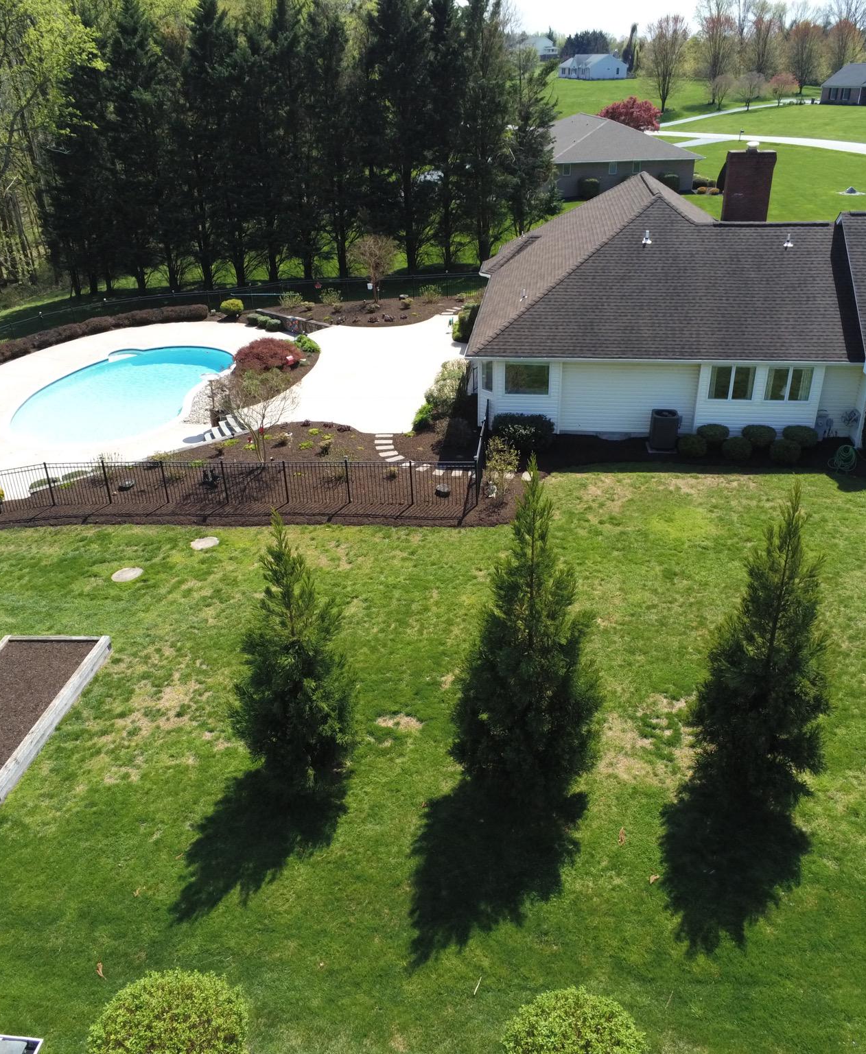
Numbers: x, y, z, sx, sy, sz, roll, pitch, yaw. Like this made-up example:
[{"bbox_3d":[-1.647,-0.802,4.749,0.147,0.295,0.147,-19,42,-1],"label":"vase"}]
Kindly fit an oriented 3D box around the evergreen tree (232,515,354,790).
[{"bbox_3d":[-2.412,2.034,16.028,2.200,4.961,2.200,-2,28,0],"label":"evergreen tree"}]

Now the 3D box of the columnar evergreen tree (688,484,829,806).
[{"bbox_3d":[5.462,1.740,15.163,2.400,5.369,2.400,-2,28,0],"label":"columnar evergreen tree"}]

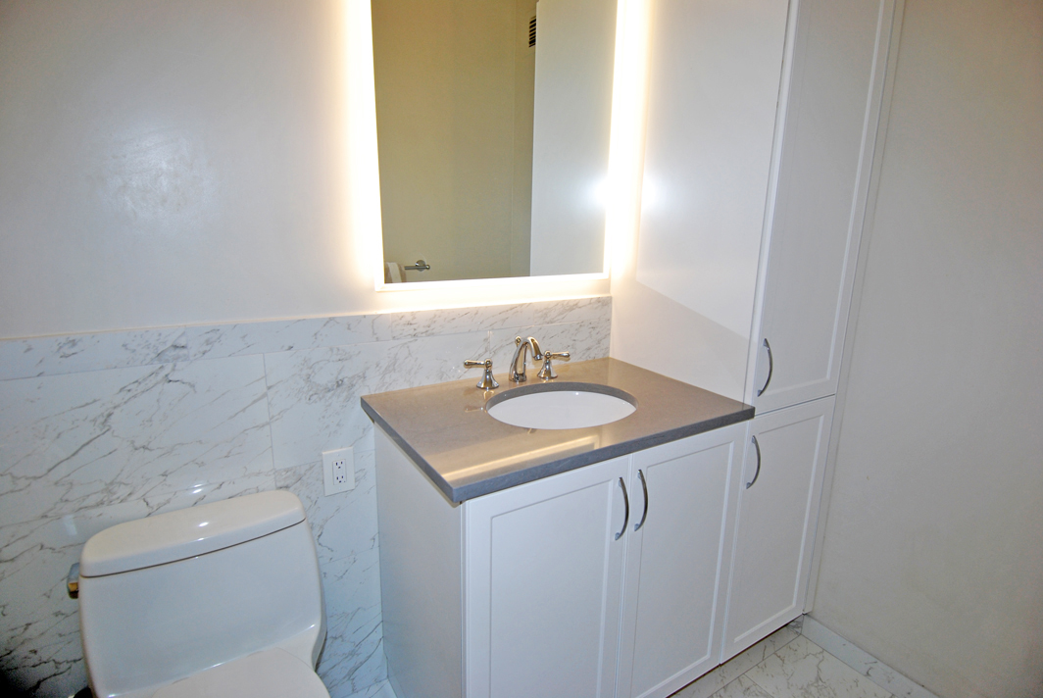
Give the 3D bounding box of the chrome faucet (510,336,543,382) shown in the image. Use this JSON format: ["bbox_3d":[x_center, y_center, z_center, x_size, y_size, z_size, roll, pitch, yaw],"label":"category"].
[{"bbox_3d":[0.016,0.033,1.505,0.052,0.143,0.148,-7,15,-31],"label":"chrome faucet"}]

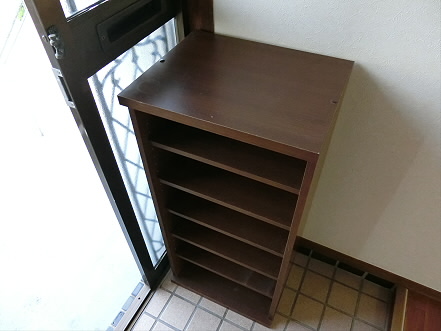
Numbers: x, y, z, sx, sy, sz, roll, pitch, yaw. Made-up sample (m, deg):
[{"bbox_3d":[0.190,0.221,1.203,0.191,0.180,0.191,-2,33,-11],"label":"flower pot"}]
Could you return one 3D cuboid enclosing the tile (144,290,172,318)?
[{"bbox_3d":[-0.228,0.500,1.169,0.060,0.010,0.094,19,50,19],"label":"tile"}]

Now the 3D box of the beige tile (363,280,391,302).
[{"bbox_3d":[0.575,0.464,1.182,0.094,0.010,0.047,19,50,19],"label":"beige tile"}]

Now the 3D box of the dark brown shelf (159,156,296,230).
[{"bbox_3d":[0.056,0.006,0.865,0.356,0.015,0.261,18,49,18],"label":"dark brown shelf"}]

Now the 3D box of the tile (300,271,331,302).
[{"bbox_3d":[0.355,0.453,1.199,0.094,0.010,0.094,19,50,19],"label":"tile"}]

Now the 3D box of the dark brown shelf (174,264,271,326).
[{"bbox_3d":[0.059,0.392,1.246,0.391,0.018,0.309,18,49,18],"label":"dark brown shelf"}]

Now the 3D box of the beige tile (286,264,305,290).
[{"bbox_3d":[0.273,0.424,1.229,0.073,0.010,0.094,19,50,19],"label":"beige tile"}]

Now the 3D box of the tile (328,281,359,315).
[{"bbox_3d":[0.448,0.484,1.166,0.094,0.010,0.094,19,50,19],"label":"tile"}]

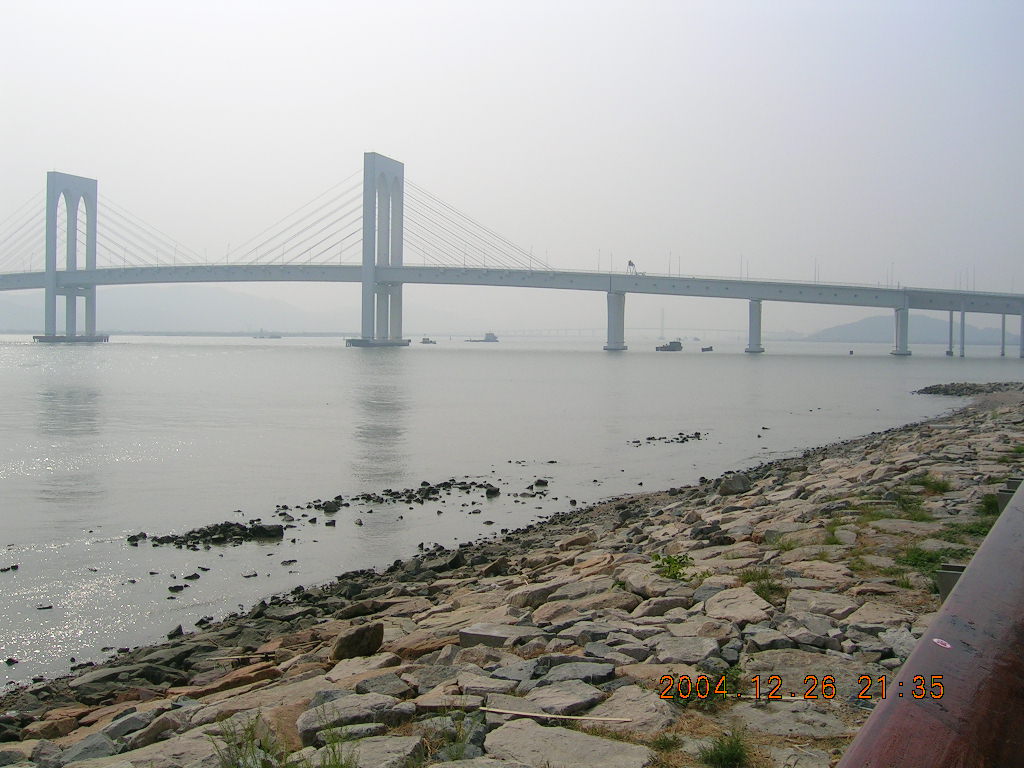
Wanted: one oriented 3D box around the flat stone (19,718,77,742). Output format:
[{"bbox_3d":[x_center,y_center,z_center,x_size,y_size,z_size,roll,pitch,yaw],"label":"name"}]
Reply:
[{"bbox_3d":[-4.340,3.236,9.706,0.425,0.145,0.312,-8,-3,-10],"label":"flat stone"}]

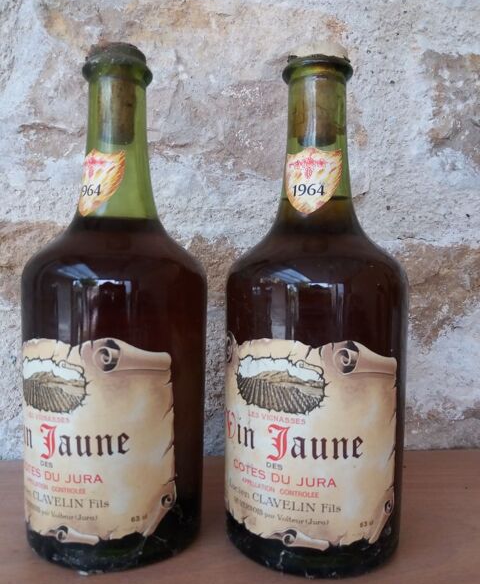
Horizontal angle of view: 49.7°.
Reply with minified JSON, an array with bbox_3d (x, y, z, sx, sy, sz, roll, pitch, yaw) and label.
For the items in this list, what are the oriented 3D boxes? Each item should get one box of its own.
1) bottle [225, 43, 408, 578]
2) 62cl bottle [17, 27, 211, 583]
[{"bbox_3d":[0.038,0.003,0.263,0.091,0.243,0.091,1,3,0],"label":"bottle"},{"bbox_3d":[-0.062,0.002,0.265,0.091,0.243,0.091,1,3,0],"label":"62cl bottle"}]

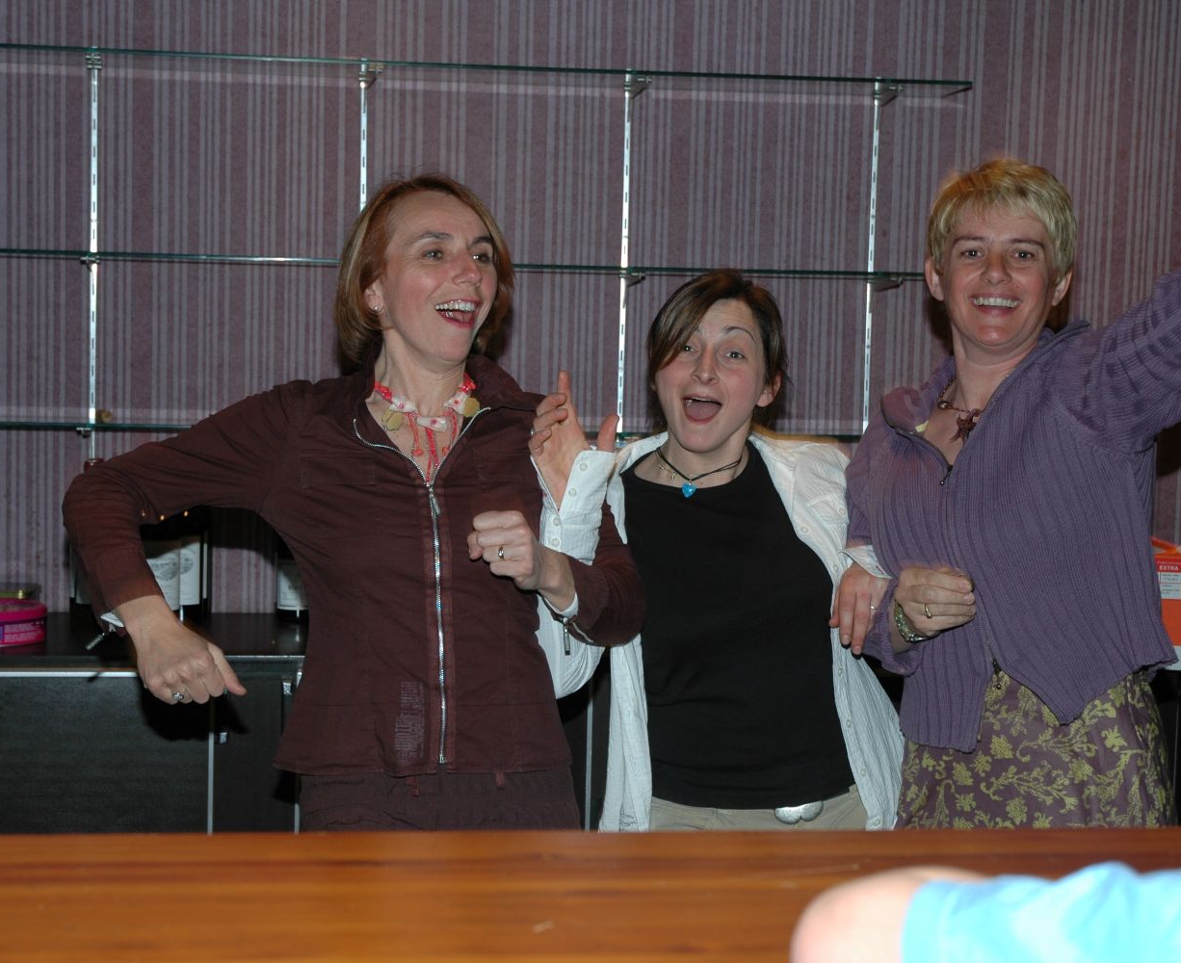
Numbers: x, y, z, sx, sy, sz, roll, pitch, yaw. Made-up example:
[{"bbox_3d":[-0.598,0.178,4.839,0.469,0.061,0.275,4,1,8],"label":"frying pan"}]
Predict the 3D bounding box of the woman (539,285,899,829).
[{"bbox_3d":[0.148,0.515,2.885,0.460,1.550,0.420,2,5,2],"label":"woman"}]

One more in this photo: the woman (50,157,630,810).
[{"bbox_3d":[-0.269,0.464,2.750,0.660,1.655,0.480,1,5,-7],"label":"woman"}]

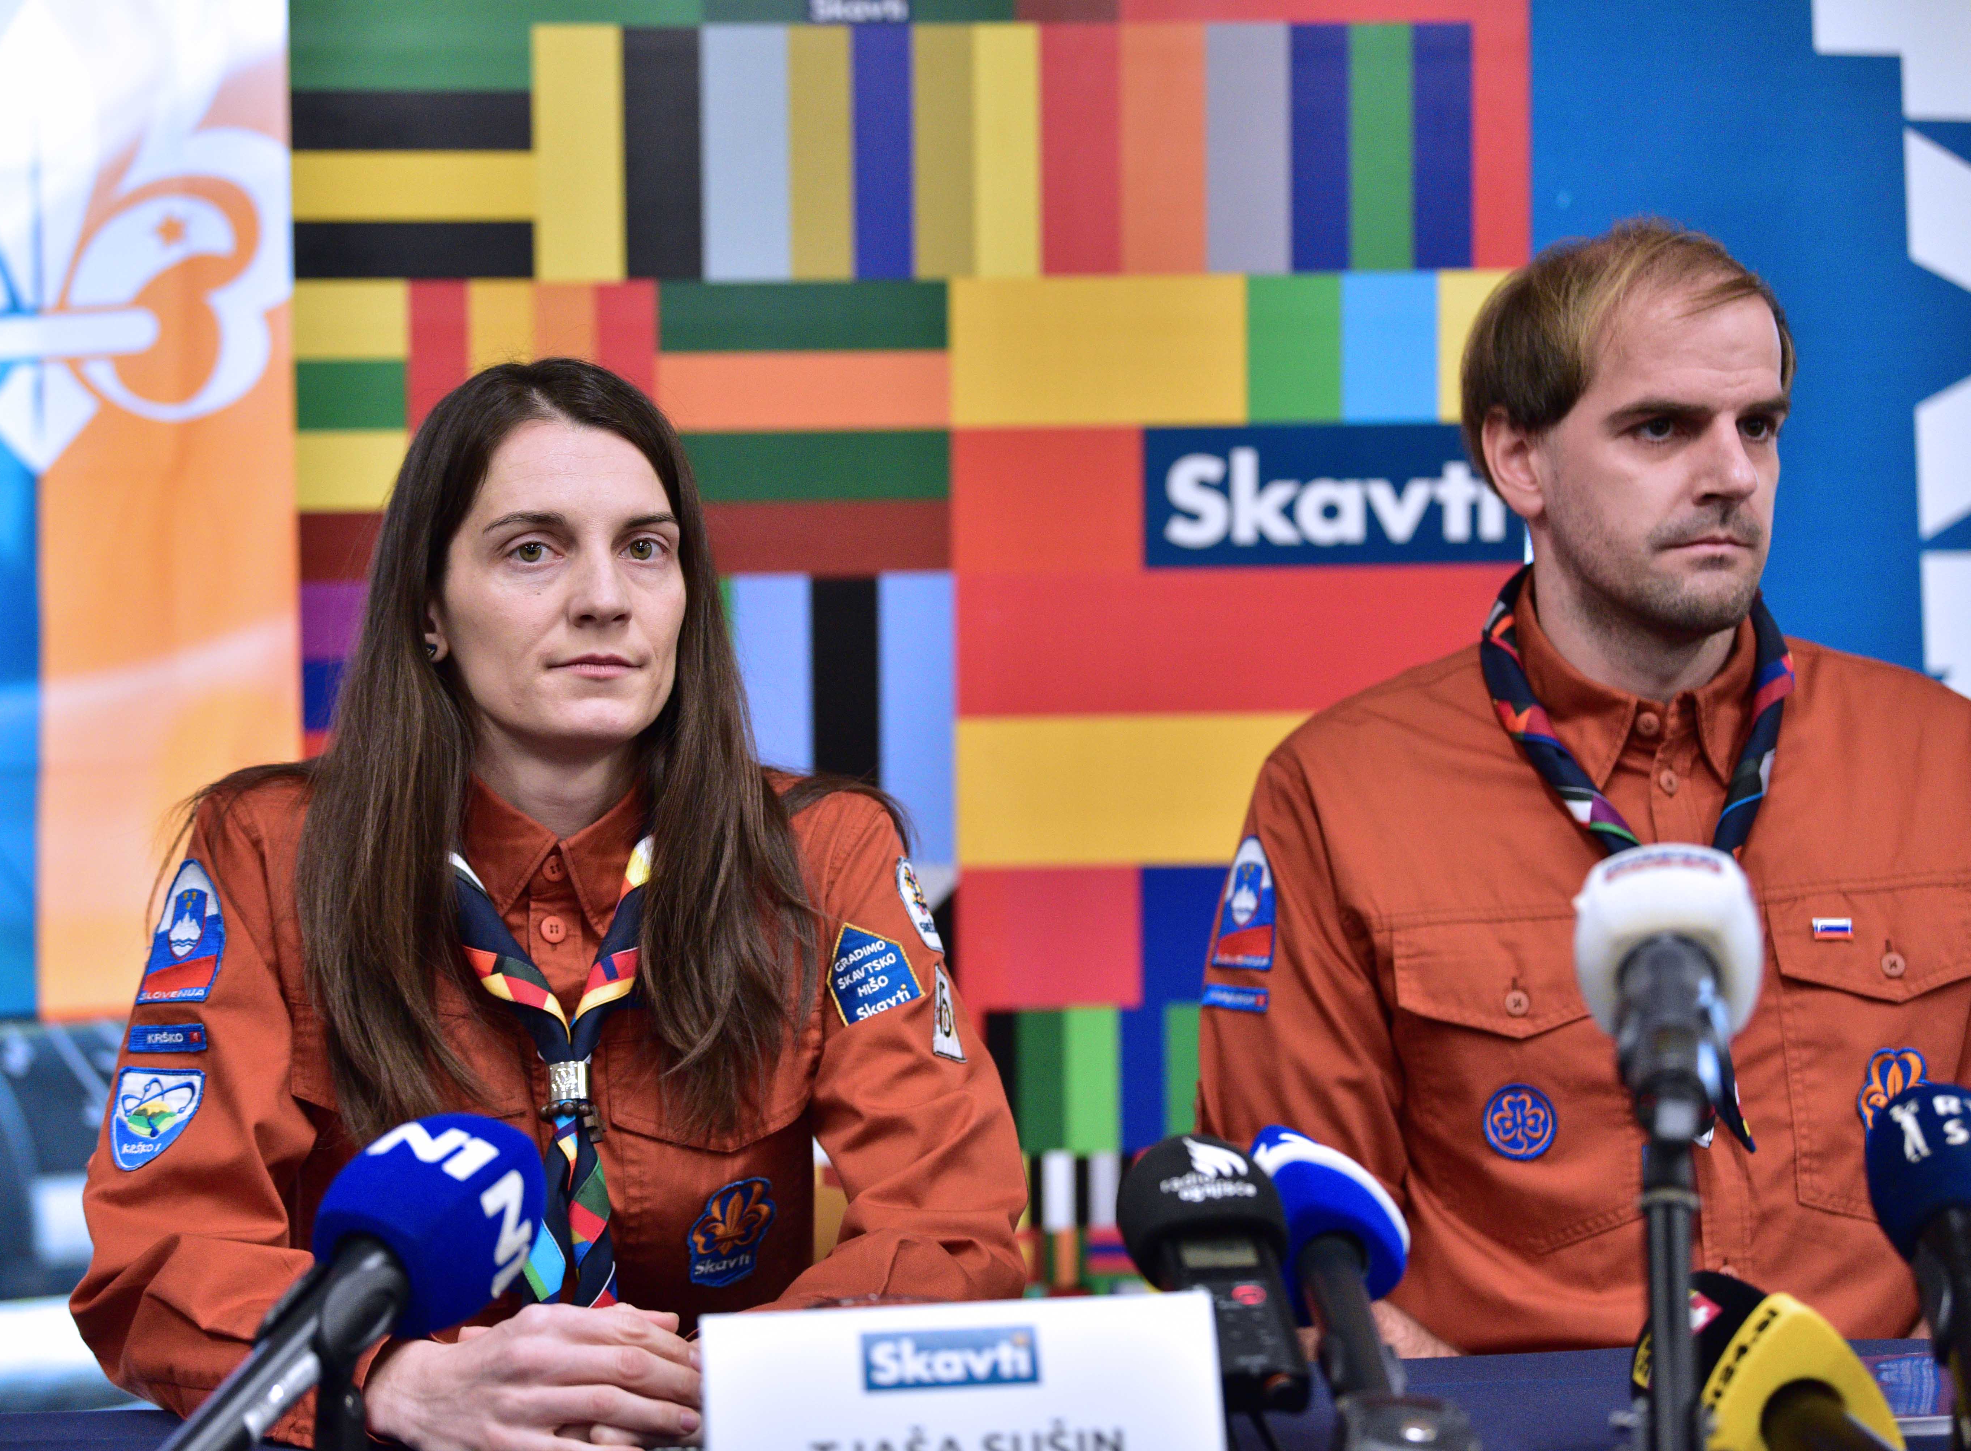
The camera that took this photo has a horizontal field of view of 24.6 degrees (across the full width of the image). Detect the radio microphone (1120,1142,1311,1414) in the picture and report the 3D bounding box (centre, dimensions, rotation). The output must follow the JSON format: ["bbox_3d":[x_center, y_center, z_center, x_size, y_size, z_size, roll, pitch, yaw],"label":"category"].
[{"bbox_3d":[0.107,0.254,2.078,0.079,0.078,0.167,-2,31,-8],"label":"radio microphone"}]

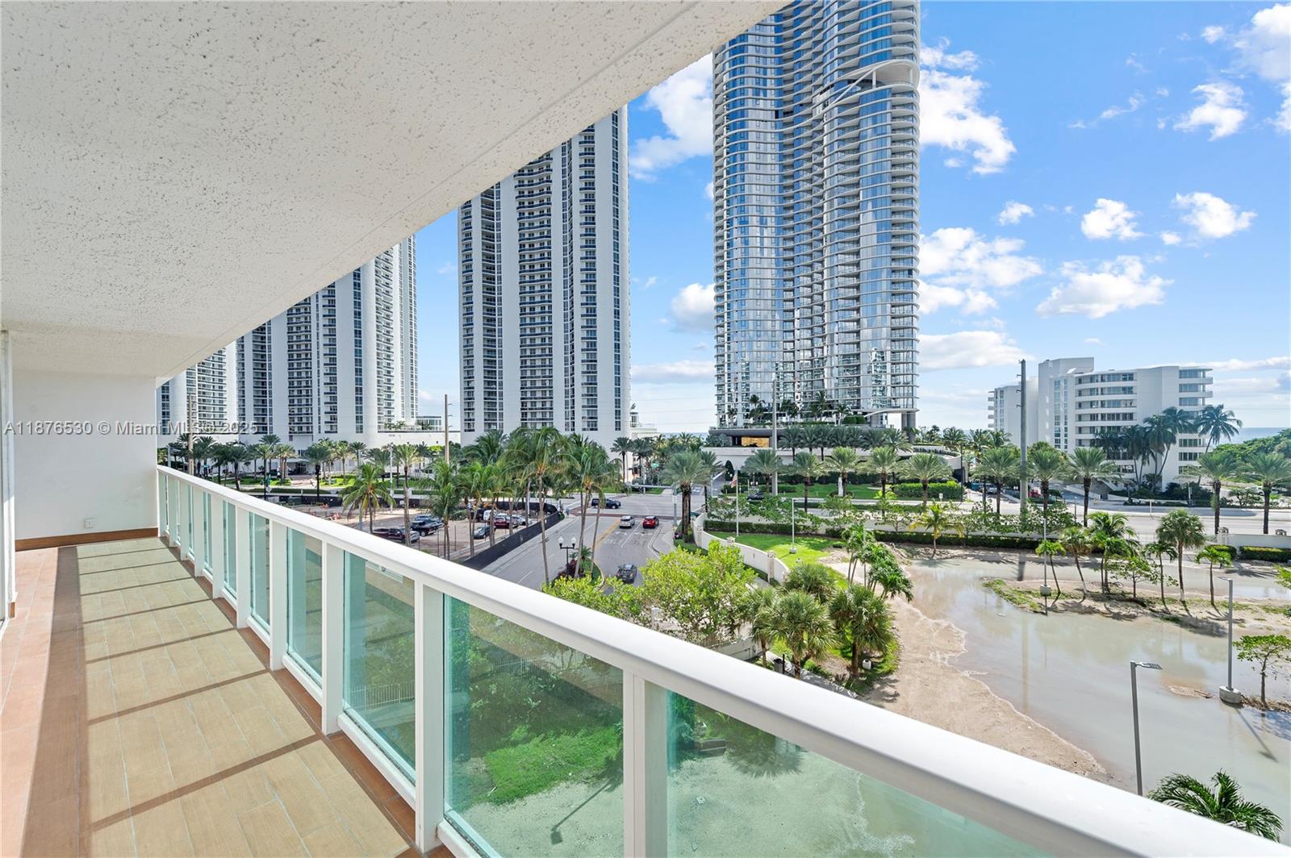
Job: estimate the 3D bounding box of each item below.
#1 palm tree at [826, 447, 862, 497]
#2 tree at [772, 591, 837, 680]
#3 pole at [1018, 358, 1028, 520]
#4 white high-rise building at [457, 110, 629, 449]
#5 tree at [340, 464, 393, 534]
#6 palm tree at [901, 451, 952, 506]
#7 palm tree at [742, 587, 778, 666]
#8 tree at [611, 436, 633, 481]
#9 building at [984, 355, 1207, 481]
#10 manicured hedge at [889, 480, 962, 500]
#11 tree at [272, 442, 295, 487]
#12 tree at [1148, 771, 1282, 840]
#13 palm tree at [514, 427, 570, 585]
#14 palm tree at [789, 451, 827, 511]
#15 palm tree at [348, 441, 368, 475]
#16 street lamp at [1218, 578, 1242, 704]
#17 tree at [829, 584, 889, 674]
[{"bbox_3d":[34.461,9.096,87.000,5.800,11.900,5.800,-1,0,0],"label":"palm tree"},{"bbox_3d":[8.853,11.948,28.500,3.700,5.440,3.700,-1,0,0],"label":"tree"},{"bbox_3d":[53.505,1.975,71.000,1.000,23.651,0.850,-1,0,37],"label":"pole"},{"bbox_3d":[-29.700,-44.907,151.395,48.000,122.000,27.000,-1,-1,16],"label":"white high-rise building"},{"bbox_3d":[-34.729,9.851,62.655,5.600,11.020,5.600,-1,-1,0],"label":"tree"},{"bbox_3d":[45.027,9.269,80.548,7.000,11.080,7.000,-1,-1,0],"label":"palm tree"},{"bbox_3d":[6.851,11.573,29.000,2.300,4.720,2.200,0,0,13],"label":"palm tree"},{"bbox_3d":[-5.526,8.032,119.500,5.600,12.220,5.500,0,0,-3],"label":"tree"},{"bbox_3d":[112.800,-1.490,131.300,25.000,29.200,56.000,-1,0,14],"label":"building"},{"bbox_3d":[61.115,13.614,108.761,13.000,2.600,2.800,-1,-1,22],"label":"manicured hedge"},{"bbox_3d":[-100.474,9.922,139.000,5.700,11.740,5.700,-1,0,0],"label":"tree"},{"bbox_3d":[16.146,12.129,14.200,2.800,4.900,2.800,-1,0,0],"label":"tree"},{"bbox_3d":[-9.789,7.402,47.500,5.800,15.190,5.800,-1,0,0],"label":"palm tree"},{"bbox_3d":[22.243,8.303,68.500,4.500,10.553,4.500,-1,-1,18],"label":"palm tree"},{"bbox_3d":[-86.106,9.123,150.000,5.400,11.310,5.400,-1,0,0],"label":"palm tree"},{"bbox_3d":[29.720,10.629,25.650,0.700,6.050,0.950,0,0,-7],"label":"street lamp"},{"bbox_3d":[12.815,12.067,30.140,3.200,5.170,3.200,-1,-1,0],"label":"tree"}]

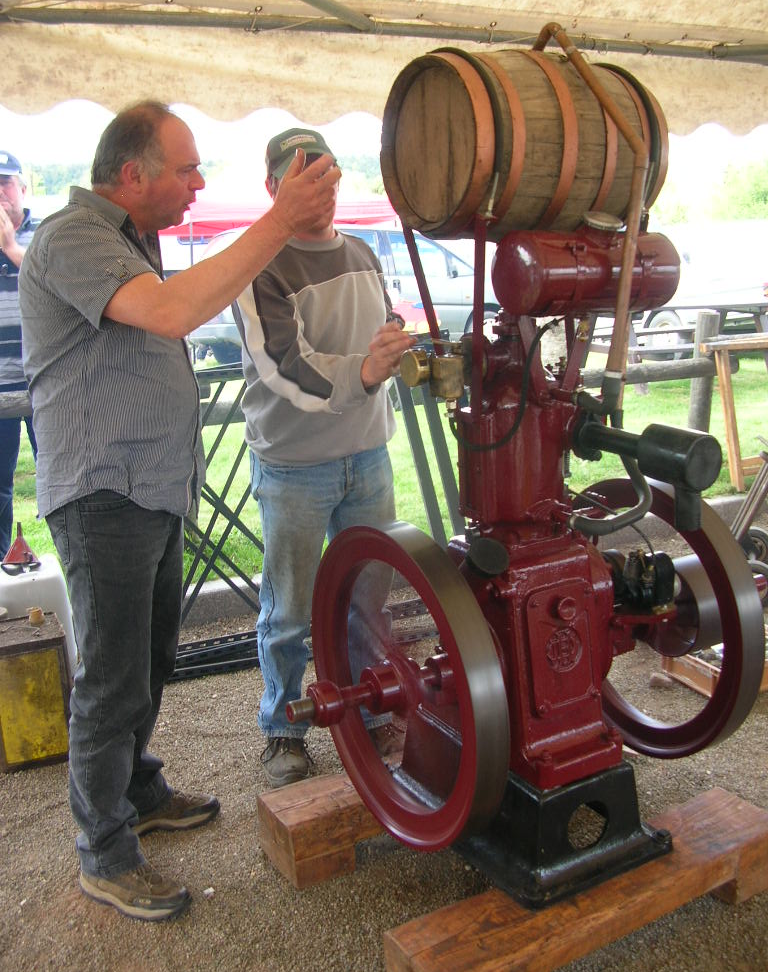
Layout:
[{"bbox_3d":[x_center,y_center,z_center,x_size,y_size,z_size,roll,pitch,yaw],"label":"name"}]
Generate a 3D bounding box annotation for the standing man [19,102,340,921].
[{"bbox_3d":[-0.433,0.073,2.367,0.700,1.794,0.514,-2,16,-6],"label":"standing man"}]

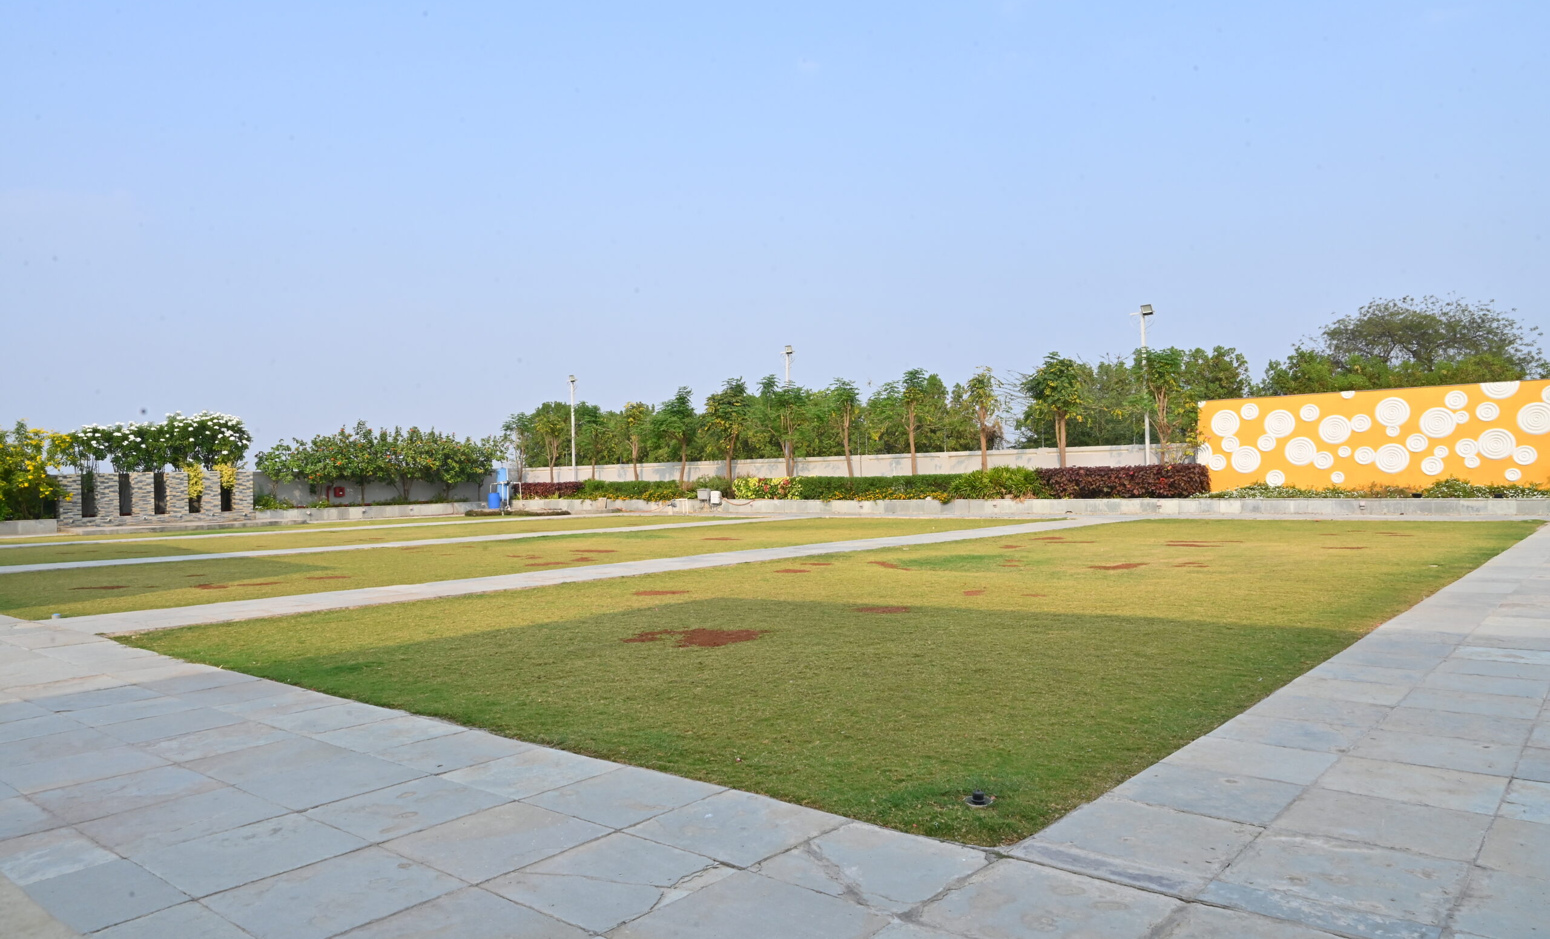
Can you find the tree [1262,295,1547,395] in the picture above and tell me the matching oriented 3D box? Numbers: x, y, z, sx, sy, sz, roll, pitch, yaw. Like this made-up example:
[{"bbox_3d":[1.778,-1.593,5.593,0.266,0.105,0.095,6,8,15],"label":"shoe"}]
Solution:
[{"bbox_3d":[29.328,-3.492,48.036,11.280,9.160,9.930,-2,-1,31],"label":"tree"}]

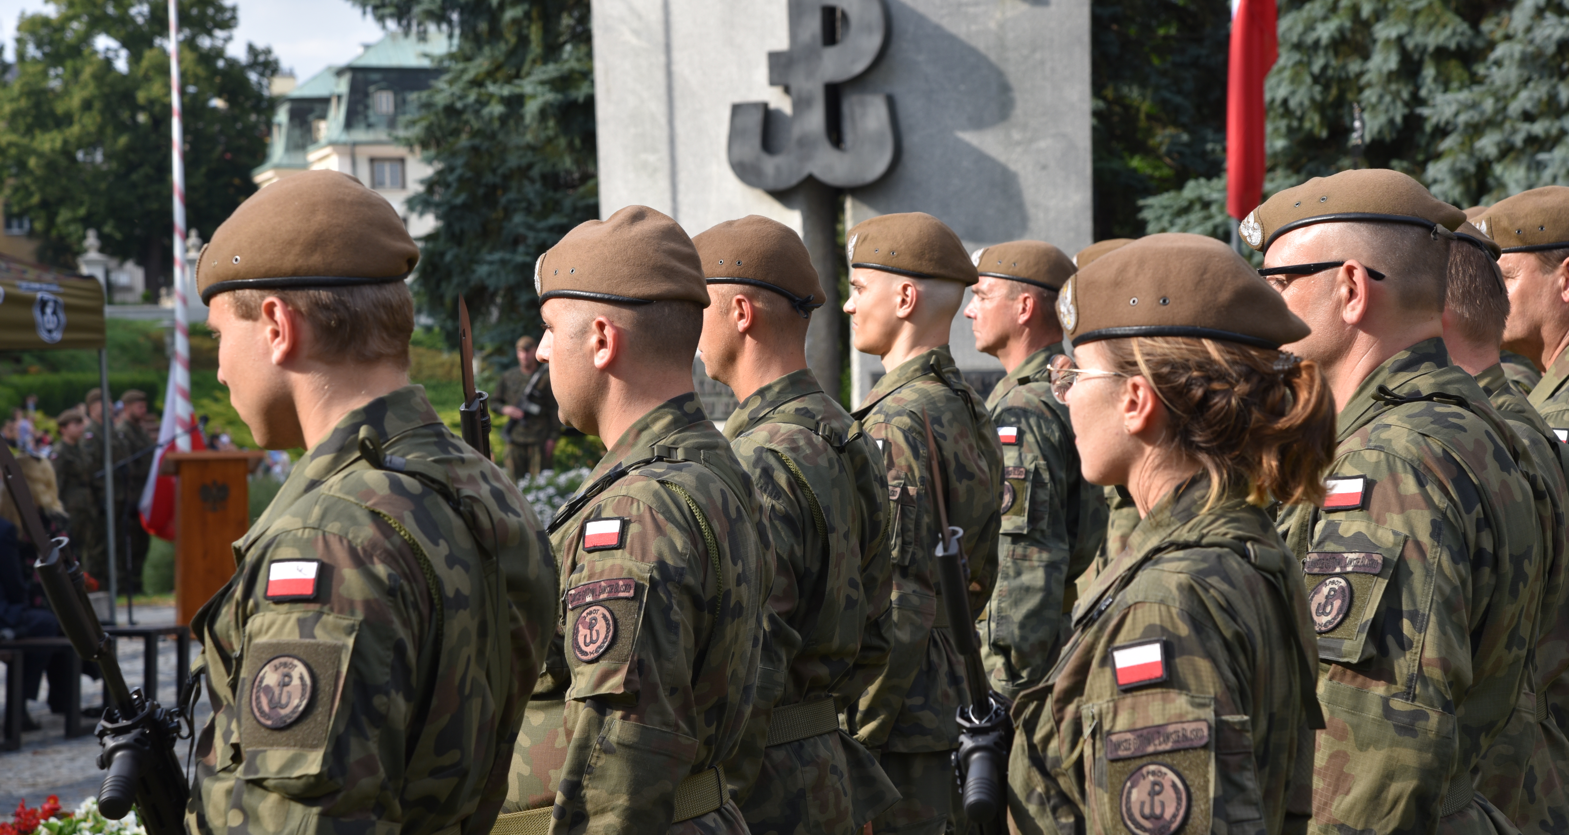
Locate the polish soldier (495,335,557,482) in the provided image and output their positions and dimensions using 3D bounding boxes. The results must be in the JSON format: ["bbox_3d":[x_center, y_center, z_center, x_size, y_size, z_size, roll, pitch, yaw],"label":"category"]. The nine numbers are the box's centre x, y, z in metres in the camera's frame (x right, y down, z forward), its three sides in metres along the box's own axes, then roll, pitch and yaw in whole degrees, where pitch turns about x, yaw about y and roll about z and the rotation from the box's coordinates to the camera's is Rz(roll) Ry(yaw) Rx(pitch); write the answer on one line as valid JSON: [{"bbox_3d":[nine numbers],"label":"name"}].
[{"bbox_3d":[-2.167,0.231,31.323,0.600,1.840,0.400,-1,1,5],"label":"polish soldier"}]

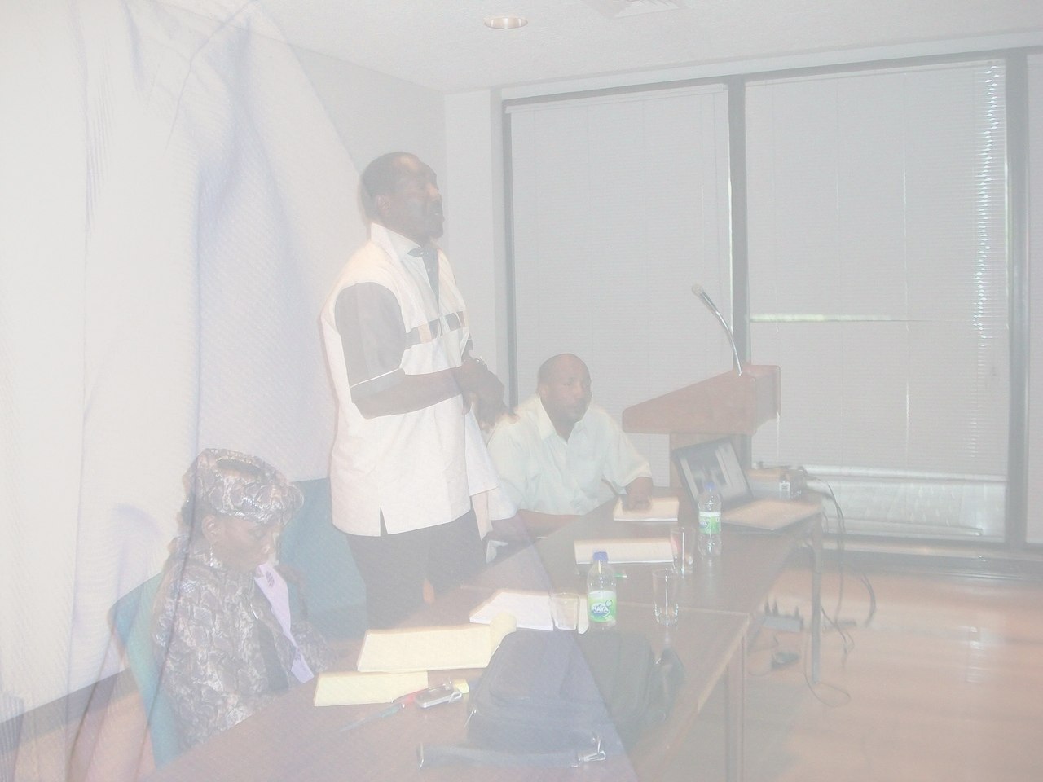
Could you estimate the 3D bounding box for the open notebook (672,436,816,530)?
[{"bbox_3d":[0.763,0.311,3.238,0.349,0.242,0.365,3,7,40],"label":"open notebook"}]

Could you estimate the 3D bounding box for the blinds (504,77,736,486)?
[{"bbox_3d":[0.557,-0.529,5.691,1.410,2.429,0.090,1,6,25],"label":"blinds"}]

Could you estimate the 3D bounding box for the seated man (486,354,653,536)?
[{"bbox_3d":[0.181,0.510,3.633,0.600,1.260,0.660,-5,6,-30],"label":"seated man"}]

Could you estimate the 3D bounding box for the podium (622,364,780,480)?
[{"bbox_3d":[0.834,0.481,4.382,0.575,1.145,0.620,1,6,23],"label":"podium"}]

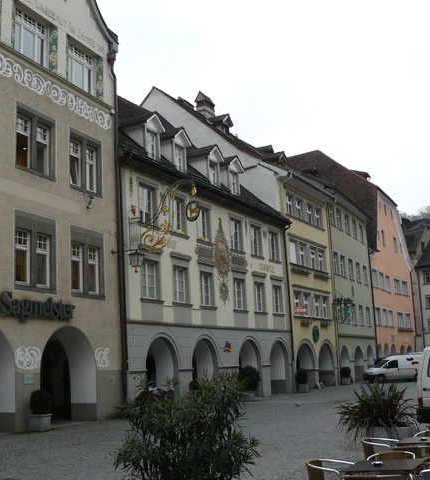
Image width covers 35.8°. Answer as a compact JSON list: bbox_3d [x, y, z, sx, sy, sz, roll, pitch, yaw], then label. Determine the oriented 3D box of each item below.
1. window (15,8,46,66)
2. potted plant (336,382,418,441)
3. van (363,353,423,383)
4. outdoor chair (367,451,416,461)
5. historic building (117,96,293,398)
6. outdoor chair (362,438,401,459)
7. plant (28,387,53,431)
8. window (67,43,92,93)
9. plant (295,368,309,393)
[{"bbox_3d":[-6.069,-6.641,21.947,0.180,1.599,1.546,-8,-12,24],"label":"window"},{"bbox_3d":[2.871,3.203,11.997,1.400,1.240,1.360,0,-11,-15],"label":"potted plant"},{"bbox_3d":[12.631,9.058,47.300,4.440,1.930,1.810,0,-11,-14],"label":"van"},{"bbox_3d":[1.860,2.684,7.084,0.540,0.750,0.570,-7,-12,21],"label":"outdoor chair"},{"bbox_3d":[-6.147,-0.589,35.762,16.000,18.400,15.300,-9,-12,28],"label":"historic building"},{"bbox_3d":[2.017,2.717,7.843,0.540,0.730,0.550,-6,-11,16],"label":"outdoor chair"},{"bbox_3d":[-5.059,4.980,19.442,0.640,1.270,0.640,-8,-12,24],"label":"plant"},{"bbox_3d":[-5.098,-6.526,25.251,0.150,1.600,1.500,-8,-12,27],"label":"window"},{"bbox_3d":[4.852,7.843,37.097,0.740,1.280,0.740,-9,-12,28],"label":"plant"}]

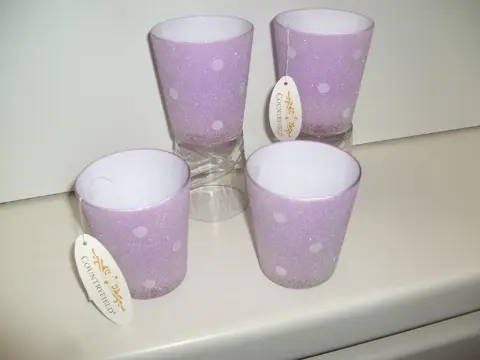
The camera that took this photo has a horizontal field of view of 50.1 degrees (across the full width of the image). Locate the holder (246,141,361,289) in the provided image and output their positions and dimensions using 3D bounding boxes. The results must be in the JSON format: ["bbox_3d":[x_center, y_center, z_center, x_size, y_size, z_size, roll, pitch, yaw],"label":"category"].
[{"bbox_3d":[0.041,0.026,0.344,0.072,0.079,0.072,-2,32,0],"label":"holder"}]

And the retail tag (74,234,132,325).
[{"bbox_3d":[-0.082,0.062,0.312,0.025,0.063,0.004,-29,11,-18],"label":"retail tag"}]

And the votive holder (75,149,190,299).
[{"bbox_3d":[-0.064,0.032,0.341,0.072,0.079,0.072,-2,32,0],"label":"votive holder"}]

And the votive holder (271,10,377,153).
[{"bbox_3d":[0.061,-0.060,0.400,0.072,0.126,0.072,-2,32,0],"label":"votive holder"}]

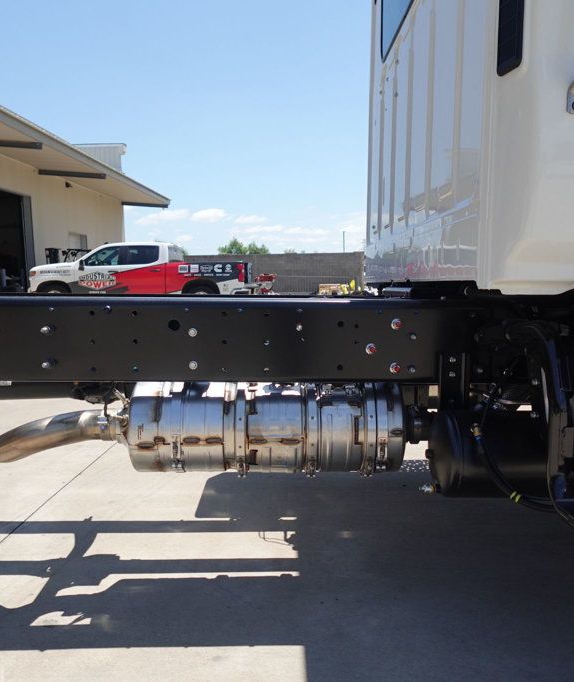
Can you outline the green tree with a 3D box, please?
[{"bbox_3d":[-4.545,-8.439,59.414,5.500,4.600,5.000,0,7,0],"label":"green tree"}]

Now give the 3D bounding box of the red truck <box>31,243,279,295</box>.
[{"bbox_3d":[-3.713,-1.653,15.147,6.080,1.920,2.080,0,7,3],"label":"red truck"}]

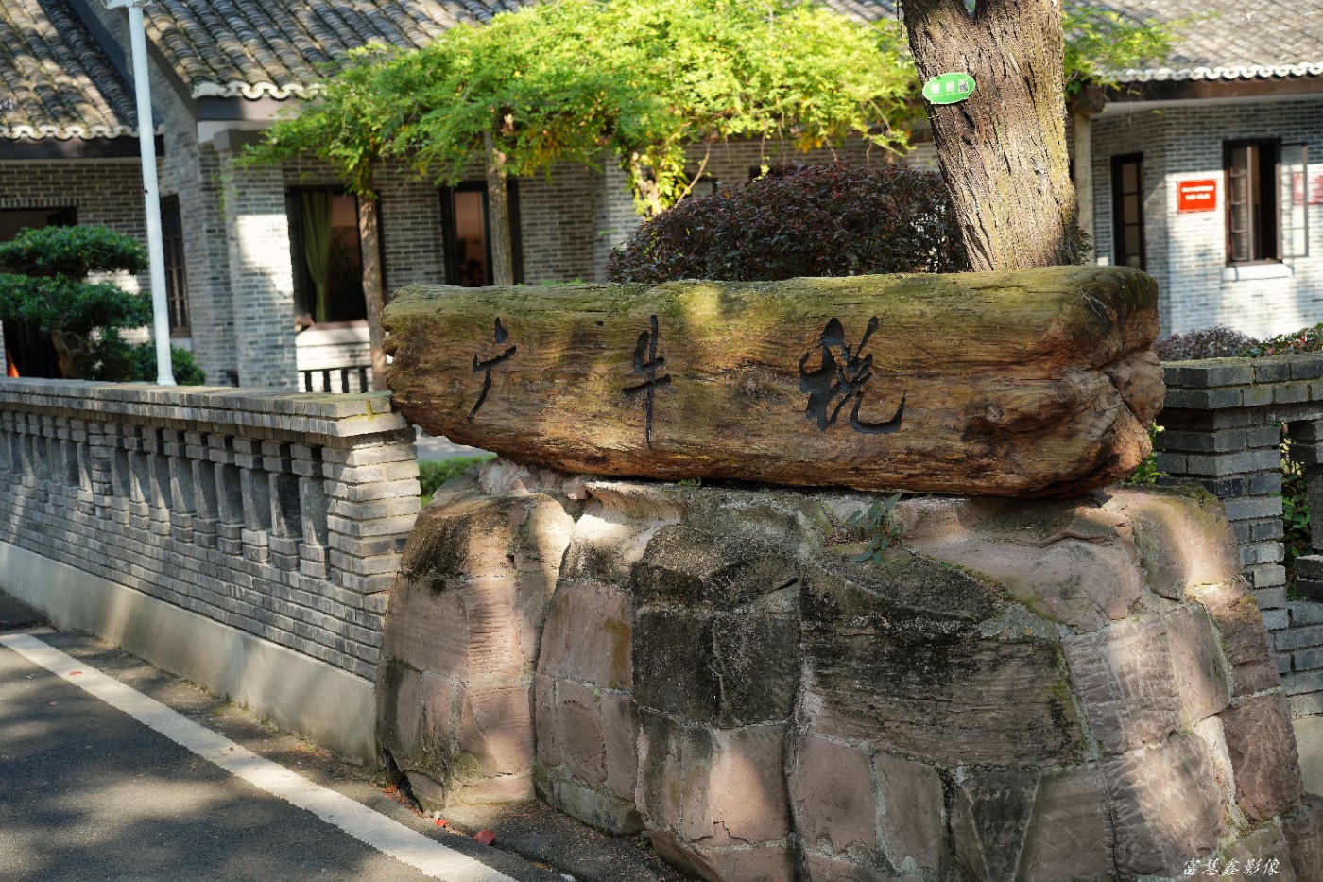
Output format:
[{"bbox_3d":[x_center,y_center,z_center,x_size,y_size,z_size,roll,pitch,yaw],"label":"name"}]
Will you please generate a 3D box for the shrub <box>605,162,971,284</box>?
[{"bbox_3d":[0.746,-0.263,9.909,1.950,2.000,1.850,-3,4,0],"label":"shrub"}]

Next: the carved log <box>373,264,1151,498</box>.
[{"bbox_3d":[0.235,-0.181,6.625,2.500,0.600,0.500,1,6,35],"label":"carved log"}]

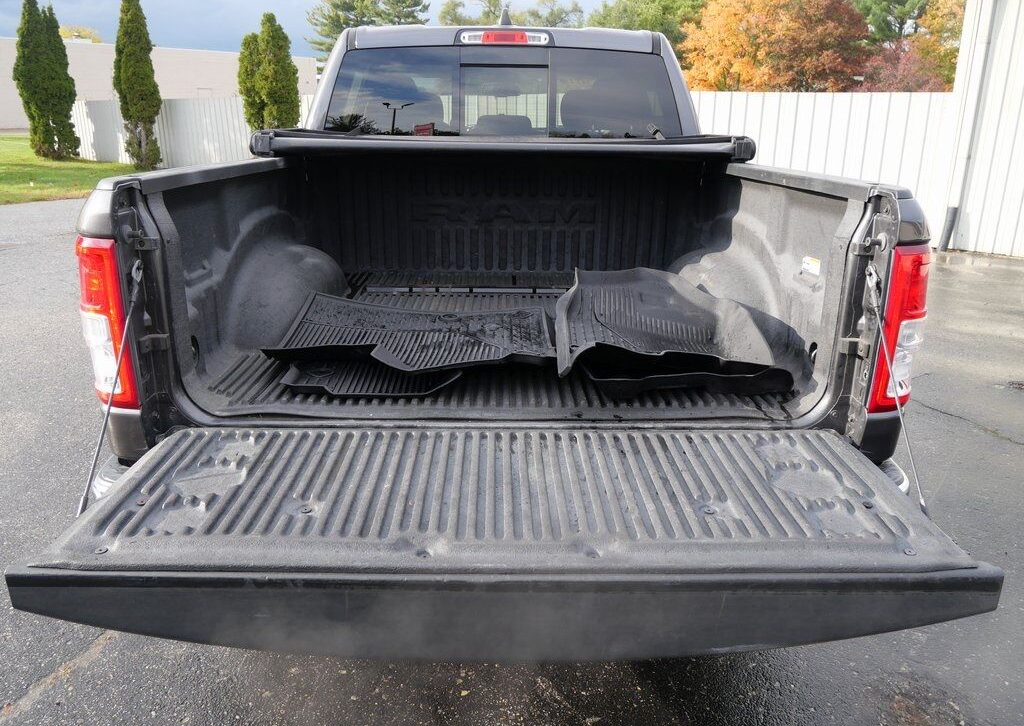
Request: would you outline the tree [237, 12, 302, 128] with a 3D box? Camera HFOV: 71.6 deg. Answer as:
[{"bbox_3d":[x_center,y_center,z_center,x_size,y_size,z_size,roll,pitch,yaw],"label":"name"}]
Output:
[{"bbox_3d":[-4.857,-5.239,14.376,1.240,3.320,1.060,0,17,-1],"label":"tree"}]

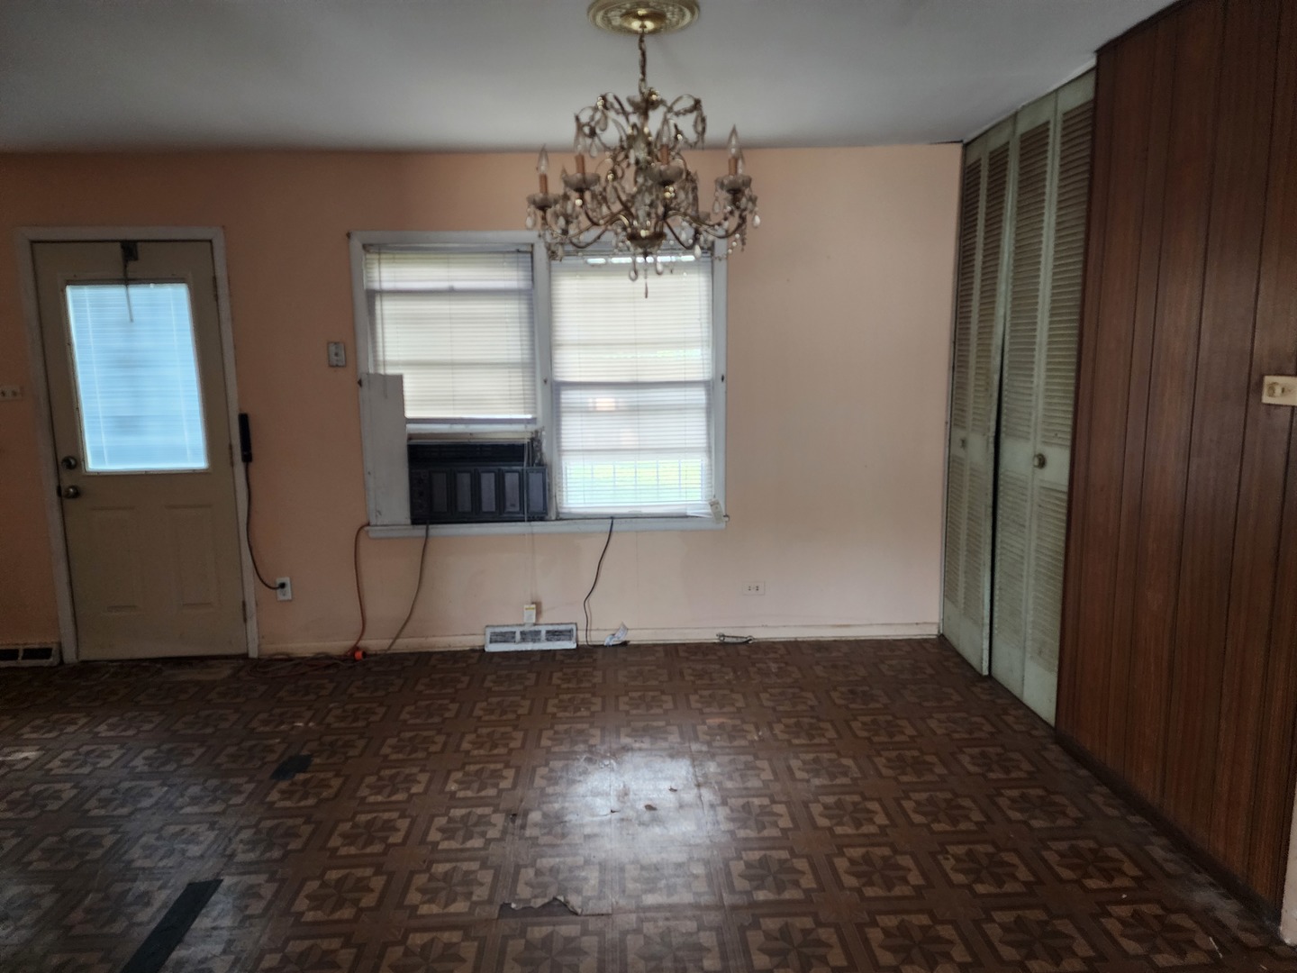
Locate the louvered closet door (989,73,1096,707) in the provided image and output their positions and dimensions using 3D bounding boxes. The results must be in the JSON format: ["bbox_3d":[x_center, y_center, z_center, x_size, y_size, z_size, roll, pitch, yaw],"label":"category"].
[{"bbox_3d":[1.581,-0.299,3.470,0.038,2.429,0.585,-1,8,-3],"label":"louvered closet door"}]

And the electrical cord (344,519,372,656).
[{"bbox_3d":[-1.441,0.514,4.291,0.151,0.686,0.090,-1,8,-3],"label":"electrical cord"}]

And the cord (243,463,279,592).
[{"bbox_3d":[-1.920,0.201,4.253,0.123,0.633,0.050,-1,8,-3],"label":"cord"}]

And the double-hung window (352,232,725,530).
[{"bbox_3d":[-0.509,-0.502,4.260,1.781,1.434,0.110,-1,8,-3],"label":"double-hung window"}]

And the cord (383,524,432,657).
[{"bbox_3d":[-1.203,0.512,4.308,0.255,0.678,0.075,-1,8,-3],"label":"cord"}]

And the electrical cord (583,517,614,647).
[{"bbox_3d":[-0.249,0.494,4.353,0.163,0.672,0.065,-1,8,-3],"label":"electrical cord"}]

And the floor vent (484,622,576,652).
[{"bbox_3d":[-0.596,0.768,4.390,0.463,0.130,0.055,-1,8,-3],"label":"floor vent"}]

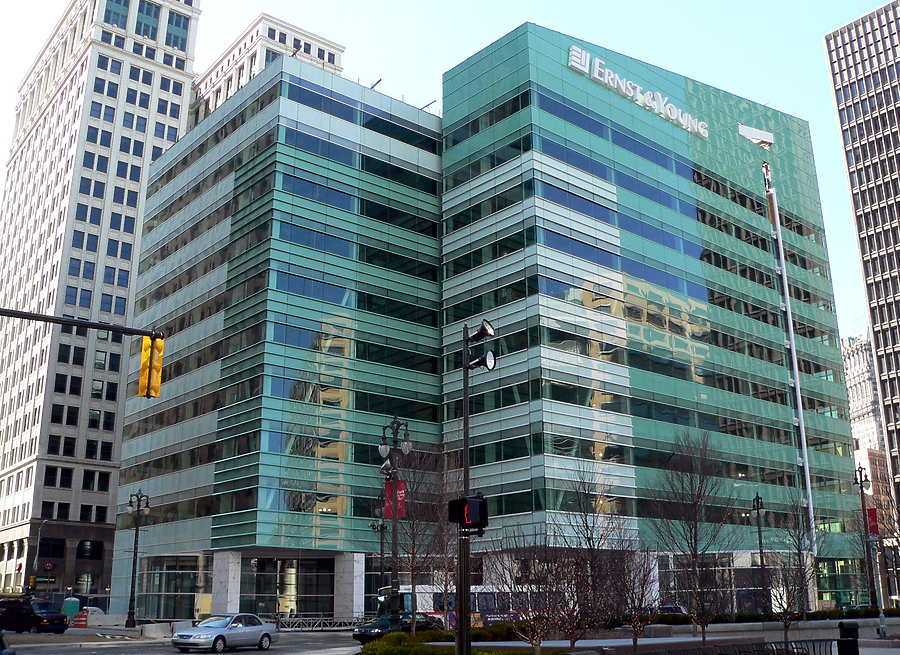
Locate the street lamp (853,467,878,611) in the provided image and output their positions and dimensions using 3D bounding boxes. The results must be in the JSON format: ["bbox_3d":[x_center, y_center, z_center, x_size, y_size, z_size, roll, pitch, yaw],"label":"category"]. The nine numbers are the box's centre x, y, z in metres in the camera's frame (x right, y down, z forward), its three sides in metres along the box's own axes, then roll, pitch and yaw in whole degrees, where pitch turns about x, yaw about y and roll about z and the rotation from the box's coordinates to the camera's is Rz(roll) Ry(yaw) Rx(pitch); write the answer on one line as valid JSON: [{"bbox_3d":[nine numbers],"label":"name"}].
[{"bbox_3d":[25.801,13.061,57.664,0.700,9.500,1.300,9,-20,-29],"label":"street lamp"}]

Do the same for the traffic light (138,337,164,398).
[{"bbox_3d":[-5.285,0.727,16.569,0.360,1.080,0.420,6,-18,-19],"label":"traffic light"}]

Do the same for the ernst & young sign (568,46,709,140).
[{"bbox_3d":[18.224,-21.872,87.317,20.679,2.450,0.400,14,-22,-38],"label":"ernst & young sign"}]

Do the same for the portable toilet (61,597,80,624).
[{"bbox_3d":[-32.969,24.644,81.422,1.150,2.300,1.200,10,-20,-30],"label":"portable toilet"}]

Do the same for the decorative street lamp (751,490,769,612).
[{"bbox_3d":[22.360,16.483,67.080,0.650,9.500,1.250,9,-20,-29],"label":"decorative street lamp"}]

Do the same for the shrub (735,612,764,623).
[{"bbox_3d":[13.591,13.182,42.473,1.350,0.500,0.900,6,-18,-19],"label":"shrub"}]

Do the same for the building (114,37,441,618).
[{"bbox_3d":[-15.126,3.394,82.982,16.549,43.485,25.379,14,-22,-38],"label":"building"}]

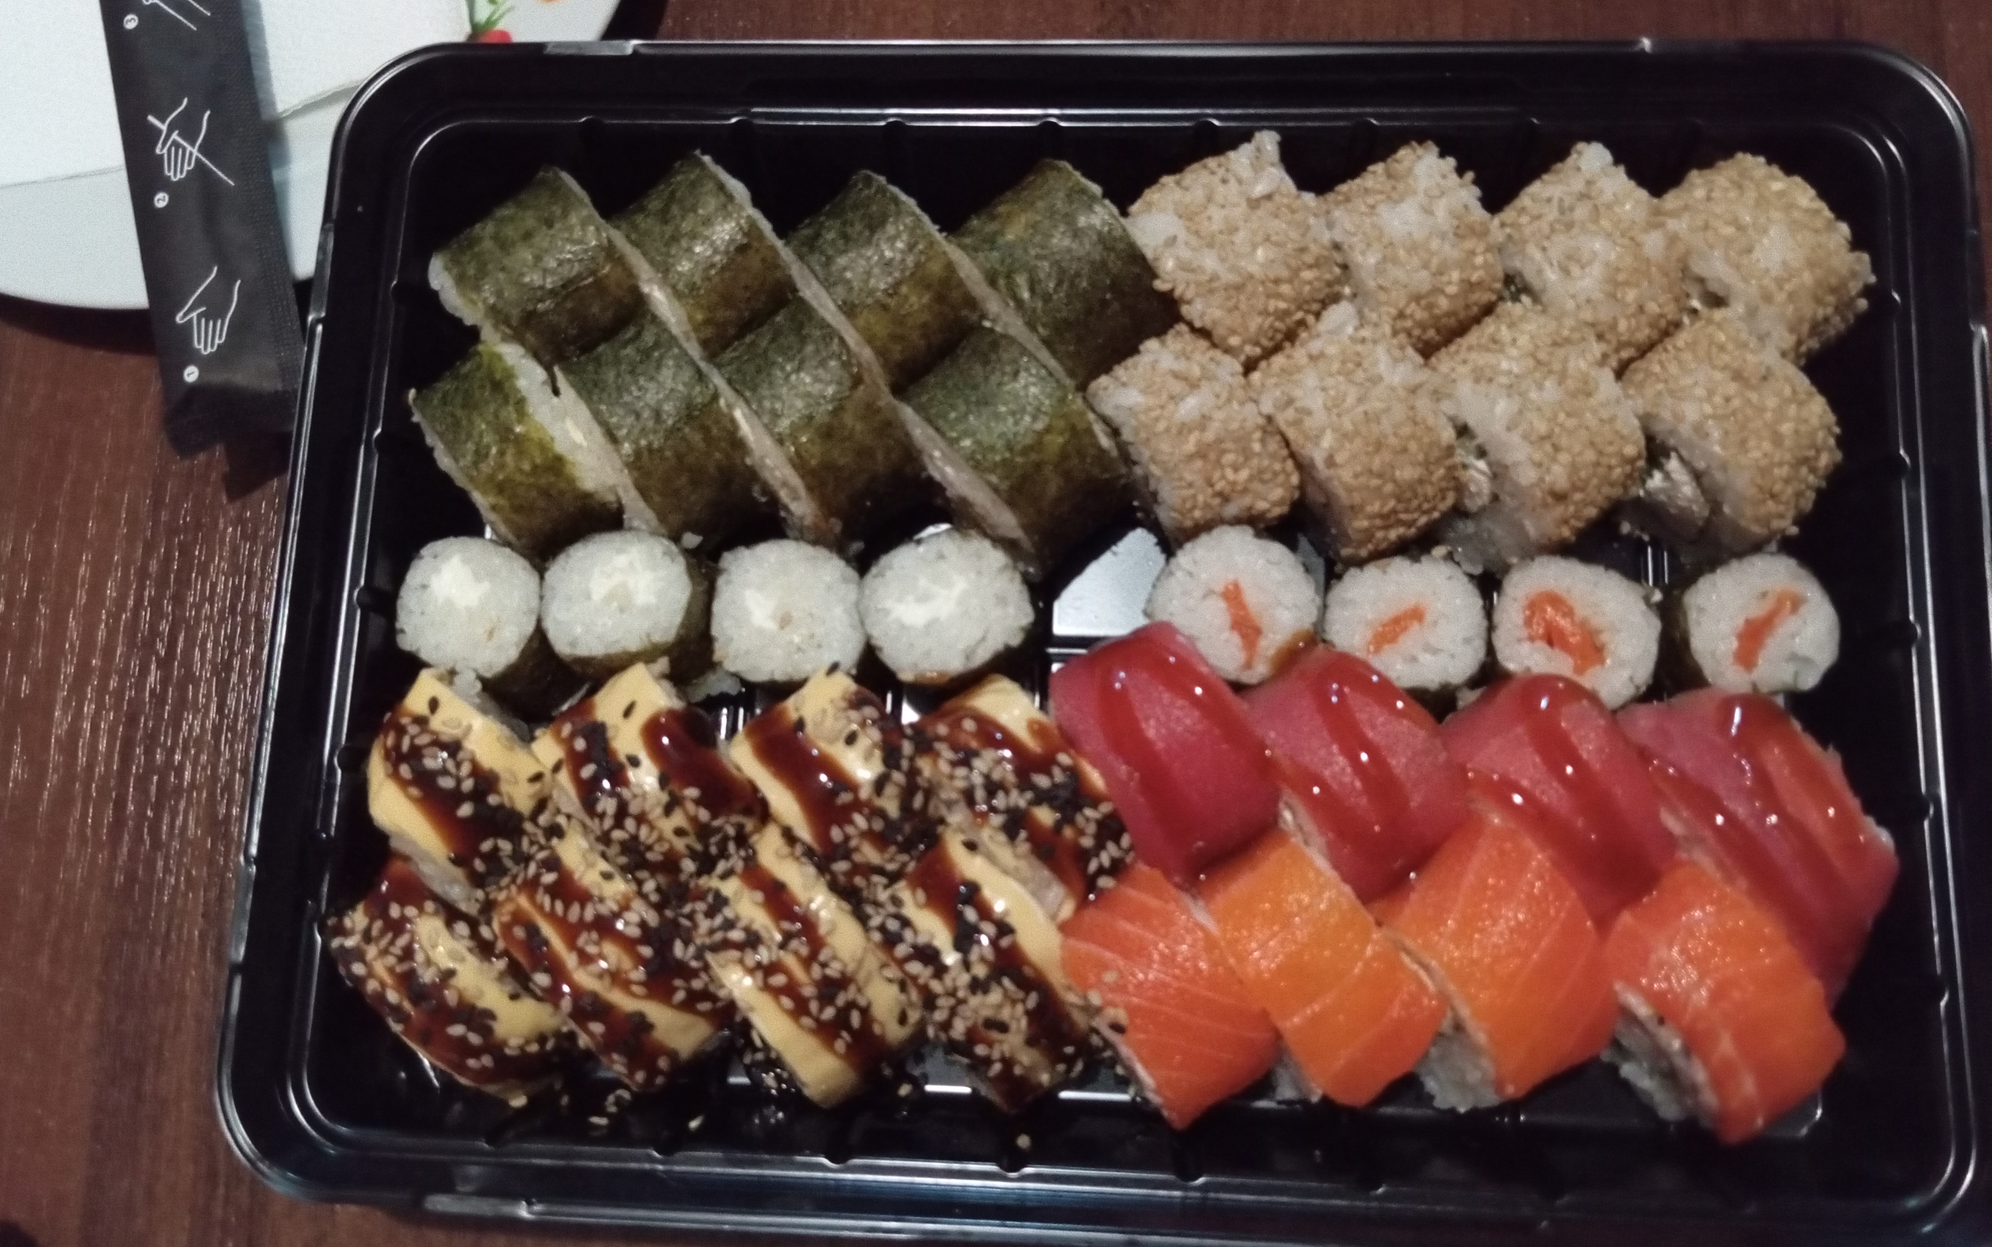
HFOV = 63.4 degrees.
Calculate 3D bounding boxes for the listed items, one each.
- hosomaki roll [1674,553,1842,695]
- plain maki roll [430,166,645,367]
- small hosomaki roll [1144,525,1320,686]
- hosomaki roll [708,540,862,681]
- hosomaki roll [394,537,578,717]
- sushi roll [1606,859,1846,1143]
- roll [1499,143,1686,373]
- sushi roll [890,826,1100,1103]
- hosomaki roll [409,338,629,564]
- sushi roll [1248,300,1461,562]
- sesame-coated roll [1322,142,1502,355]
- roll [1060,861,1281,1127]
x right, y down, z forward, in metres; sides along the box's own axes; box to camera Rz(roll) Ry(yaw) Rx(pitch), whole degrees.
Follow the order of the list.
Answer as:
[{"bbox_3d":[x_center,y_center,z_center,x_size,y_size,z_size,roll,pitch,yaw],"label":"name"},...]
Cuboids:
[{"bbox_3d":[0.134,0.003,0.293,0.026,0.026,0.027,2,79,5],"label":"hosomaki roll"},{"bbox_3d":[-0.089,-0.069,0.322,0.027,0.030,0.031,-35,79,-3],"label":"plain maki roll"},{"bbox_3d":[0.043,-0.001,0.300,0.029,0.026,0.030,-1,79,4],"label":"small hosomaki roll"},{"bbox_3d":[-0.038,0.000,0.306,0.026,0.026,0.027,2,79,5],"label":"hosomaki roll"},{"bbox_3d":[-0.107,0.000,0.344,0.030,0.027,0.030,-1,79,4],"label":"hosomaki roll"},{"bbox_3d":[0.124,0.066,0.278,0.025,0.033,0.036,-40,79,-4],"label":"sushi roll"},{"bbox_3d":[0.112,-0.068,0.305,0.025,0.032,0.033,-33,78,-2],"label":"roll"},{"bbox_3d":[-0.001,0.061,0.288,0.019,0.040,0.044,-30,79,-2],"label":"sushi roll"},{"bbox_3d":[-0.092,-0.034,0.313,0.025,0.037,0.043,-37,80,-4],"label":"hosomaki roll"},{"bbox_3d":[0.067,-0.035,0.302,0.026,0.032,0.034,-31,78,-2],"label":"sushi roll"},{"bbox_3d":[0.087,-0.078,0.339,0.026,0.038,0.037,-32,78,-2],"label":"sesame-coated roll"},{"bbox_3d":[0.031,0.065,0.287,0.023,0.038,0.041,-32,79,-3],"label":"roll"}]

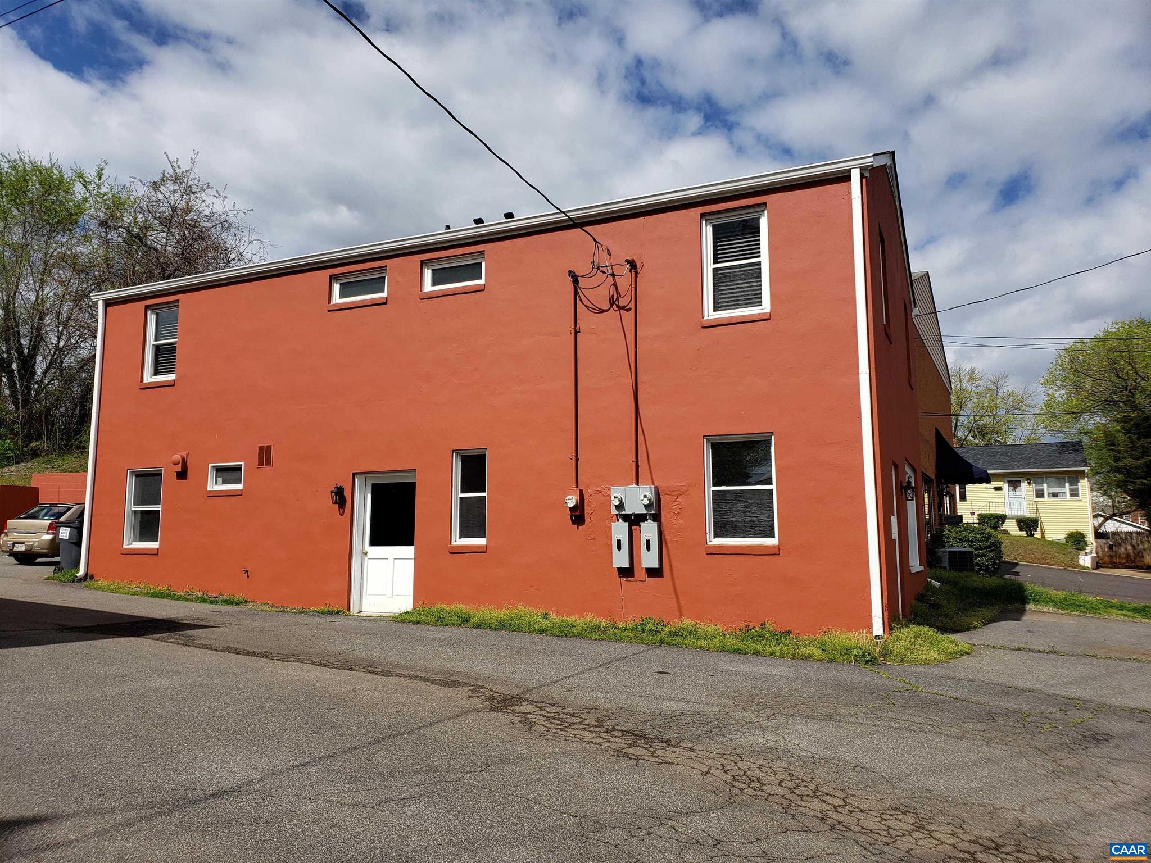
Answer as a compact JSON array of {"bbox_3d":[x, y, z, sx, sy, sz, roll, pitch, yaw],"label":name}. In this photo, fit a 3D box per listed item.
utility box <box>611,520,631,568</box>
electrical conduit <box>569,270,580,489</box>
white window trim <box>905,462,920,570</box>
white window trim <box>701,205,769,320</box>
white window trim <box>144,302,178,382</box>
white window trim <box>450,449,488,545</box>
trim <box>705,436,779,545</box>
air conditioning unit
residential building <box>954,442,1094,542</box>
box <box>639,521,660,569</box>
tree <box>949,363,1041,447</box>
[{"bbox_3d":[0.585,1.433,10.894,0.215,0.558,0.095,-4,-8,24],"label":"utility box"},{"bbox_3d":[-0.023,-0.747,11.992,0.093,3.080,0.100,-3,-8,24],"label":"electrical conduit"},{"bbox_3d":[5.922,1.491,15.208,0.120,1.834,2.845,-4,-8,24],"label":"white window trim"},{"bbox_3d":[2.103,-2.206,11.335,0.882,1.448,0.110,-3,-8,24],"label":"white window trim"},{"bbox_3d":[-7.455,-1.605,15.640,0.865,1.444,0.100,-3,-8,24],"label":"white window trim"},{"bbox_3d":[-1.513,0.965,12.610,0.598,1.363,0.100,-3,-8,24],"label":"white window trim"},{"bbox_3d":[2.107,0.734,10.976,0.903,1.396,0.110,-3,-8,24],"label":"trim"},{"bbox_3d":[10.420,3.510,23.600,0.720,0.660,0.720,0,-8,0],"label":"air conditioning unit"},{"bbox_3d":[25.672,3.997,53.420,9.500,6.100,7.800,-4,-8,26],"label":"residential building"},{"bbox_3d":[0.940,1.413,10.735,0.217,0.555,0.095,-4,-8,24],"label":"box"},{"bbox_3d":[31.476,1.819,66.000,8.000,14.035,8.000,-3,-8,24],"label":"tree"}]

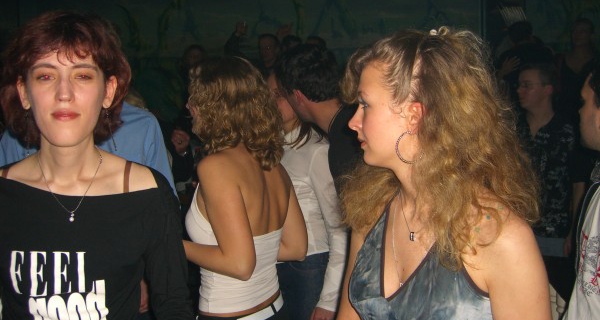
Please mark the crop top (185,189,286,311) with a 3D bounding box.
[{"bbox_3d":[-0.188,0.226,1.860,0.230,0.365,0.290,1,4,34],"label":"crop top"}]

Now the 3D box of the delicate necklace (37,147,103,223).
[{"bbox_3d":[-0.411,0.034,1.190,0.118,0.150,0.120,-2,4,-18],"label":"delicate necklace"}]

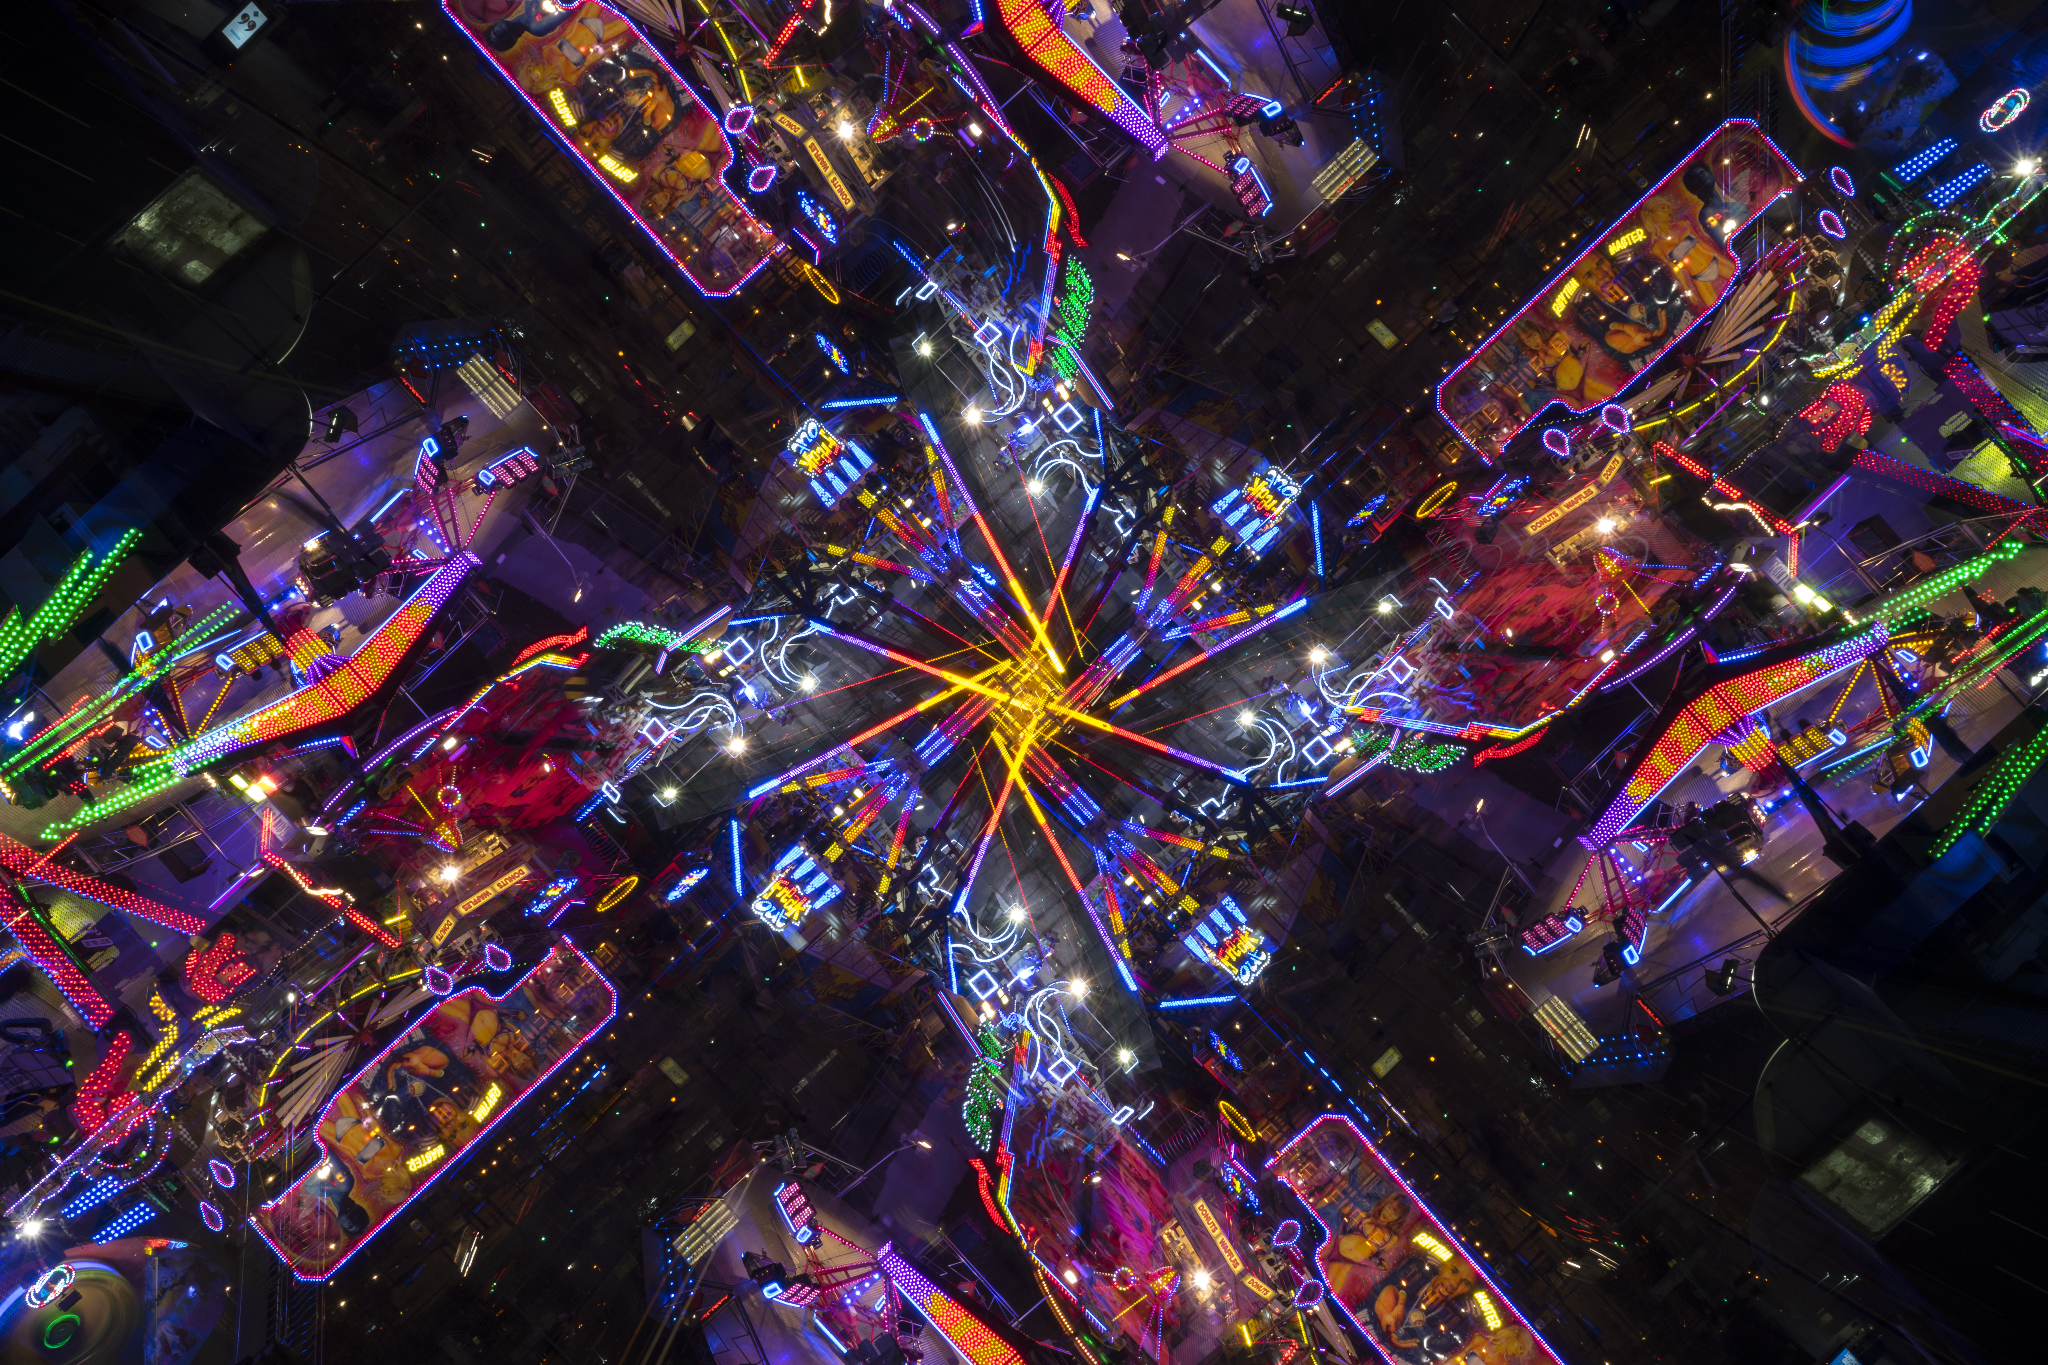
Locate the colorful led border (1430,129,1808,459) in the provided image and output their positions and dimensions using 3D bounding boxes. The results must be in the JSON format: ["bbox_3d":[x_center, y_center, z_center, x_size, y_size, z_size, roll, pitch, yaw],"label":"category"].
[{"bbox_3d":[18.776,-11.968,62.000,13.333,4.139,0.600,-43,12,0],"label":"colorful led border"}]

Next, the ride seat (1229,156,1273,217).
[{"bbox_3d":[4.457,-9.734,39.059,0.700,1.150,0.750,-41,33,-5],"label":"ride seat"}]

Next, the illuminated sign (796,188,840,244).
[{"bbox_3d":[-8.085,-18.271,77.982,0.600,2.300,0.300,-41,6,-7],"label":"illuminated sign"}]

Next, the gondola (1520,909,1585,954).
[{"bbox_3d":[13.090,6.196,49.419,1.200,0.900,1.000,-37,8,26],"label":"gondola"}]

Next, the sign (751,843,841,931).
[{"bbox_3d":[-6.424,5.976,56.000,2.262,1.814,0.350,-45,0,10],"label":"sign"}]

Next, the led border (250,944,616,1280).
[{"bbox_3d":[-18.516,13.180,62.000,13.260,3.814,0.600,-43,-12,0],"label":"led border"}]

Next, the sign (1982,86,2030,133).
[{"bbox_3d":[34.442,-20.074,69.863,1.750,0.800,0.250,-40,8,11],"label":"sign"}]

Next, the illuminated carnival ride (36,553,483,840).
[{"bbox_3d":[-14.662,0.215,38.288,9.200,1.600,2.400,-39,-5,-17],"label":"illuminated carnival ride"}]

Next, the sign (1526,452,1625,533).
[{"bbox_3d":[20.750,-7.138,74.953,3.400,0.450,2.000,-36,9,33],"label":"sign"}]

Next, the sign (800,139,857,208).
[{"bbox_3d":[-7.463,-19.444,76.238,0.420,3.300,0.200,-41,34,-7],"label":"sign"}]

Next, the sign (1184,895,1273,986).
[{"bbox_3d":[5.873,7.406,56.000,1.750,2.165,0.350,-45,10,0],"label":"sign"}]

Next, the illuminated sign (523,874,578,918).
[{"bbox_3d":[-18.219,8.221,76.603,2.300,0.600,0.300,-40,-8,-6],"label":"illuminated sign"}]

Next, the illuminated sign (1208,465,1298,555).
[{"bbox_3d":[7.462,-5.561,64.260,2.400,1.900,0.300,-41,-21,-7],"label":"illuminated sign"}]

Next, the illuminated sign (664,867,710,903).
[{"bbox_3d":[-15.865,9.514,93.560,2.300,0.600,0.300,-42,-8,6],"label":"illuminated sign"}]

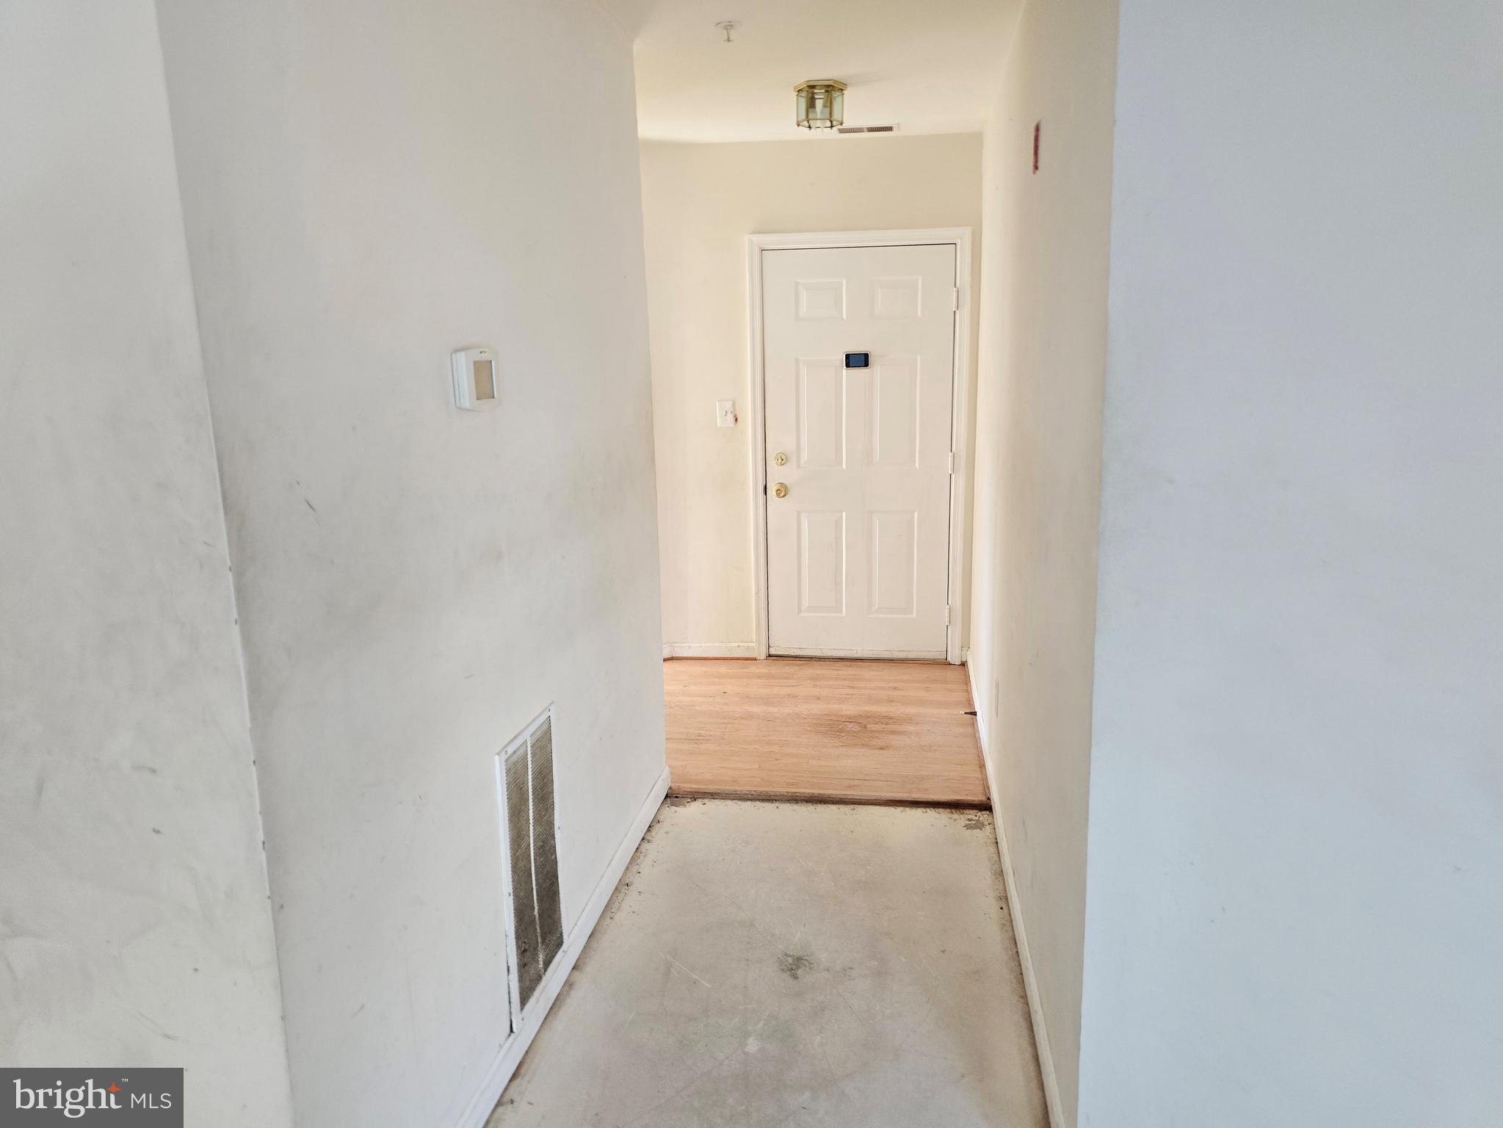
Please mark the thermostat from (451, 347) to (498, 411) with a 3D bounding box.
[{"bbox_3d":[-0.528,-0.351,1.911,0.030,0.111,0.127,0,11,9],"label":"thermostat"}]

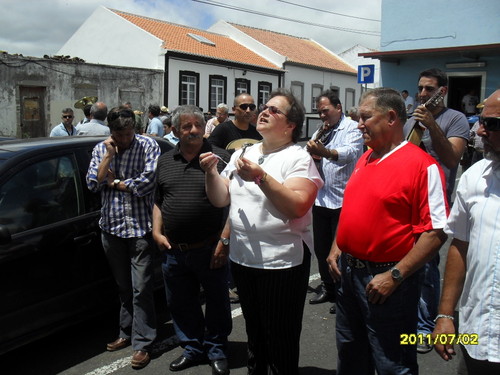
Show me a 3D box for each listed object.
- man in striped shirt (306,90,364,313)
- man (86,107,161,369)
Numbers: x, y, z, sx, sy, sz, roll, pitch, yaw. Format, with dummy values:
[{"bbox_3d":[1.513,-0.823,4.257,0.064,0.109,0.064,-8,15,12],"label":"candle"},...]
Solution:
[{"bbox_3d":[0.701,0.119,4.030,0.440,1.748,0.490,-5,11,-39],"label":"man in striped shirt"},{"bbox_3d":[-0.806,0.313,3.211,0.480,1.634,0.420,1,9,-5],"label":"man"}]

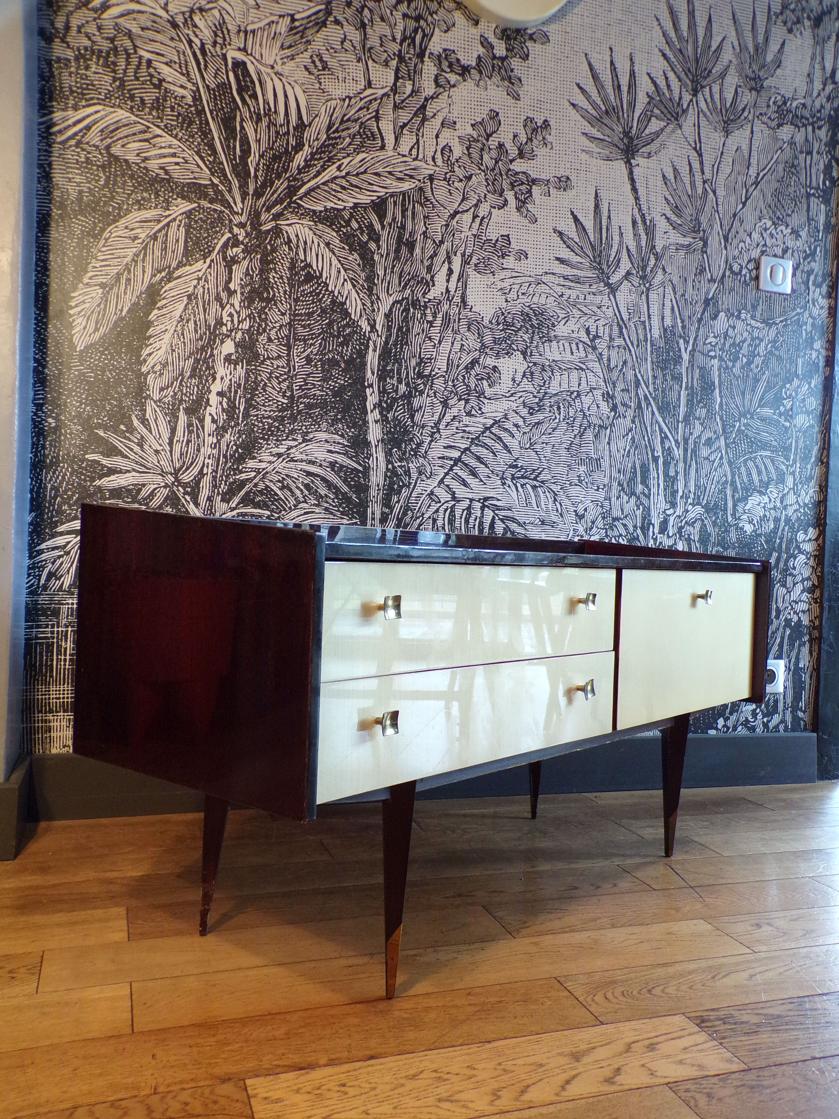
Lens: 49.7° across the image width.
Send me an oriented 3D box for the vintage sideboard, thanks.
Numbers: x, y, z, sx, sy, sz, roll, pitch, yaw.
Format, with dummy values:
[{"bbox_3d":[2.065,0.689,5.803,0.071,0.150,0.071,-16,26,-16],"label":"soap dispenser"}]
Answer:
[{"bbox_3d":[0.126,0.239,1.427,0.420,0.565,1.200,2,0,40],"label":"vintage sideboard"}]

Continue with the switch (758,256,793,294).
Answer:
[{"bbox_3d":[0.881,-0.700,2.240,0.084,0.084,0.013,2,0,-19],"label":"switch"}]

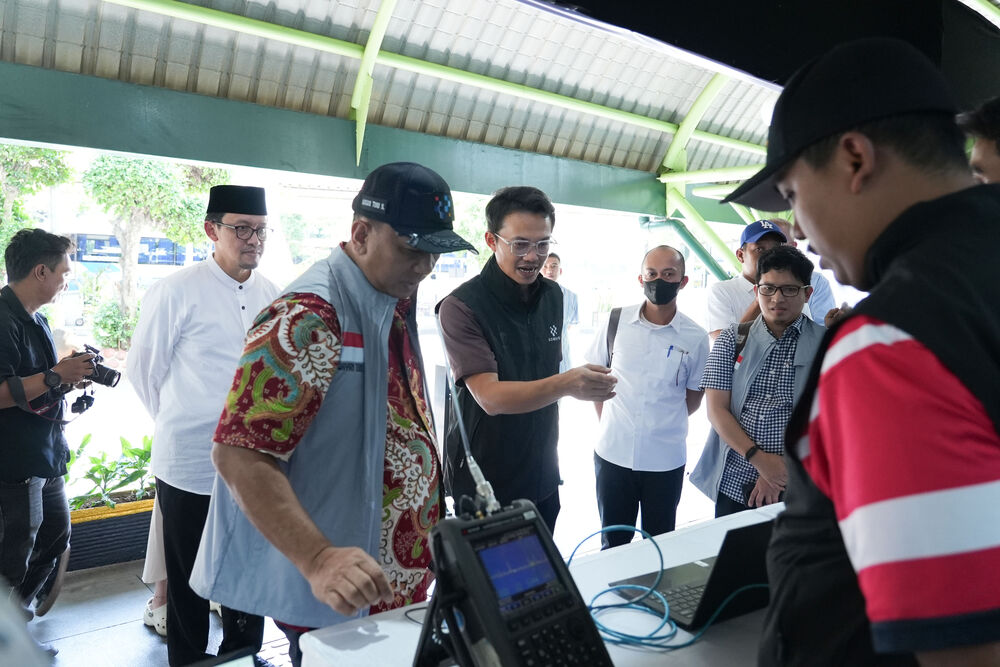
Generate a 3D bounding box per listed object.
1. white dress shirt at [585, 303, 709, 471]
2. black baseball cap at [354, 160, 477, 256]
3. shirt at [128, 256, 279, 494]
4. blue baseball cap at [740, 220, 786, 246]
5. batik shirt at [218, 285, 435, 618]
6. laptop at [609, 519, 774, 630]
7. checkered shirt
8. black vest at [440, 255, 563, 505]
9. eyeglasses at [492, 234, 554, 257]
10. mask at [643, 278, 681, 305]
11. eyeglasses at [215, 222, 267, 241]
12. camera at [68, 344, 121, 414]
[{"bbox_3d":[0.559,0.196,2.880,0.460,0.650,0.270,2,3,19],"label":"white dress shirt"},{"bbox_3d":[-0.166,-0.242,1.440,0.258,0.145,0.172,27,15,27],"label":"black baseball cap"},{"bbox_3d":[-0.940,0.139,2.420,0.320,0.740,0.510,4,5,43],"label":"shirt"},{"bbox_3d":[1.054,-0.394,3.000,0.170,0.135,0.255,1,11,0],"label":"blue baseball cap"},{"bbox_3d":[-0.327,0.205,1.490,0.380,0.710,0.520,12,9,36],"label":"batik shirt"},{"bbox_3d":[0.467,0.453,1.574,0.345,0.225,0.316,-1,4,-32],"label":"laptop"},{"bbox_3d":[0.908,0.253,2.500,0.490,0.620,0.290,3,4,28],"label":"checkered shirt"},{"bbox_3d":[0.007,0.130,2.120,0.430,0.670,0.280,-2,5,-42],"label":"black vest"},{"bbox_3d":[0.065,-0.247,2.070,0.142,0.045,0.145,-1,19,-28],"label":"eyeglasses"},{"bbox_3d":[0.605,-0.161,2.800,0.145,0.110,0.090,2,6,18],"label":"mask"},{"bbox_3d":[-0.863,-0.346,2.465,0.145,0.045,0.142,18,11,30],"label":"eyeglasses"},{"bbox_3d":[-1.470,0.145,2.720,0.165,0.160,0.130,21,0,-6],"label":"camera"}]

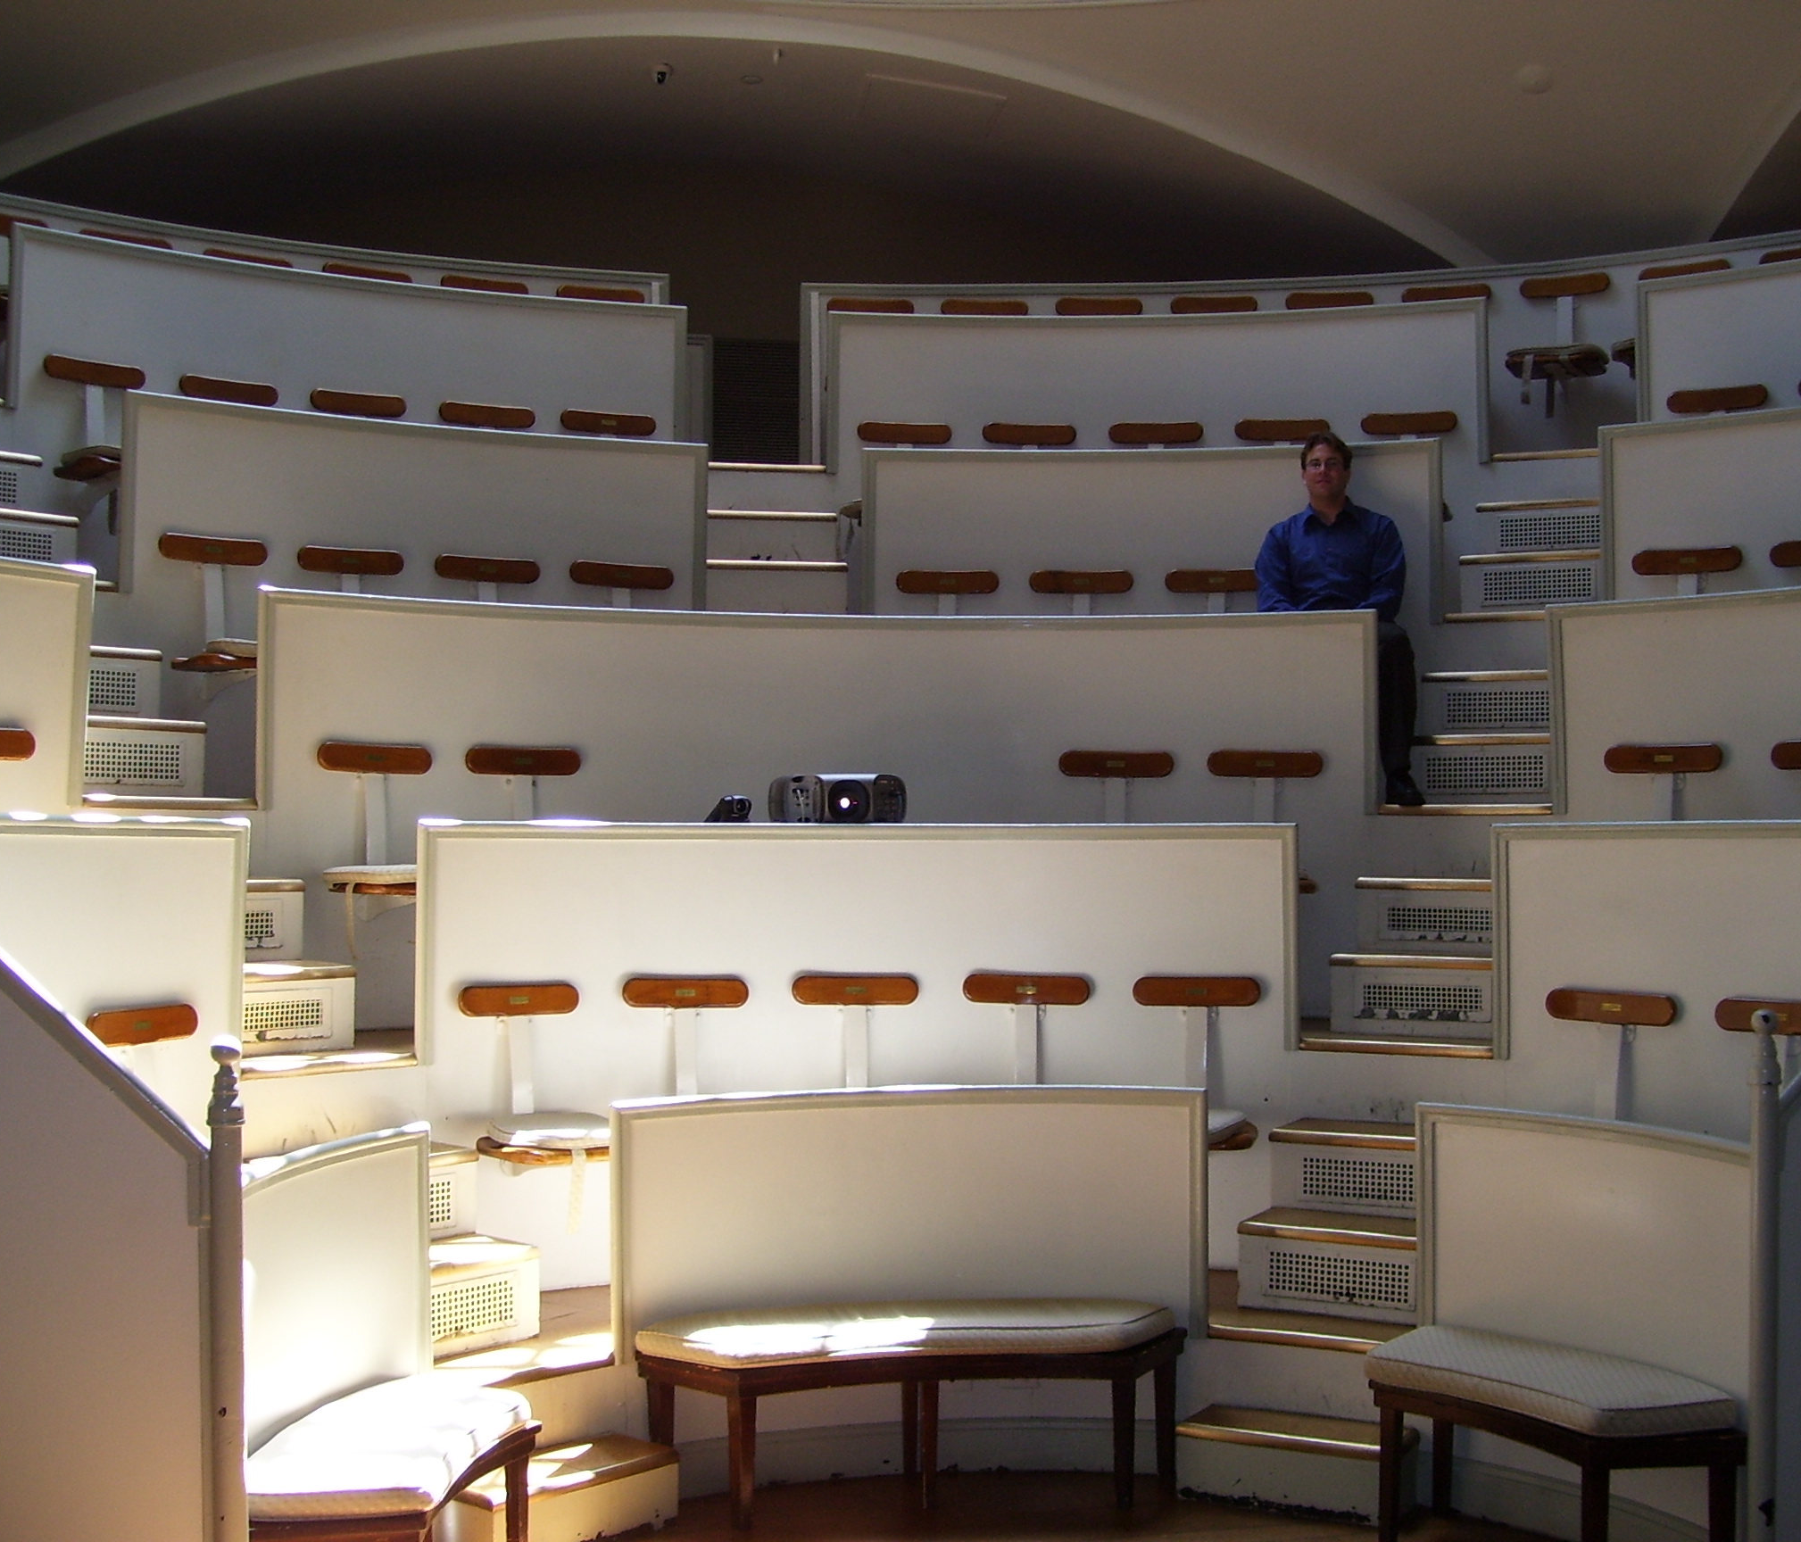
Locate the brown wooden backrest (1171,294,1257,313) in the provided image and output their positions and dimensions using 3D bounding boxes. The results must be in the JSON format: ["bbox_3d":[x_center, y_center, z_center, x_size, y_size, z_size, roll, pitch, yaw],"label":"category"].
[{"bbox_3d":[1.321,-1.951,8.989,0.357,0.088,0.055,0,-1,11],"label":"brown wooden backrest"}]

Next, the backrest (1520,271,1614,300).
[{"bbox_3d":[2.777,-2.026,8.927,0.380,0.093,0.042,-1,-2,28],"label":"backrest"}]

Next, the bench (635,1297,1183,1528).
[{"bbox_3d":[0.062,1.597,5.371,1.434,0.470,0.444,1,-2,-10],"label":"bench"}]

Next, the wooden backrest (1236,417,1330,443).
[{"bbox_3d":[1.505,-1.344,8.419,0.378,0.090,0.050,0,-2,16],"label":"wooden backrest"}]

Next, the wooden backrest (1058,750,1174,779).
[{"bbox_3d":[0.676,-0.021,6.656,0.352,0.085,0.038,0,-2,5],"label":"wooden backrest"}]

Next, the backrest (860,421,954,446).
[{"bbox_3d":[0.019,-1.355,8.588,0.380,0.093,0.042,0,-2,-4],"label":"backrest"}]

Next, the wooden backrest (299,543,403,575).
[{"bbox_3d":[-1.795,-0.690,6.987,0.357,0.088,0.055,1,-2,-33],"label":"wooden backrest"}]

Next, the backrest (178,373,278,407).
[{"bbox_3d":[-2.275,-1.289,7.242,0.352,0.085,0.038,2,-3,-36],"label":"backrest"}]

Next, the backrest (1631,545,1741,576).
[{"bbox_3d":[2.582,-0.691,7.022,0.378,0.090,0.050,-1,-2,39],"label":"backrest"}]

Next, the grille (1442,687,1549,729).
[{"bbox_3d":[1.913,-0.202,6.800,0.380,0.130,0.015,-1,-3,25],"label":"grille"}]

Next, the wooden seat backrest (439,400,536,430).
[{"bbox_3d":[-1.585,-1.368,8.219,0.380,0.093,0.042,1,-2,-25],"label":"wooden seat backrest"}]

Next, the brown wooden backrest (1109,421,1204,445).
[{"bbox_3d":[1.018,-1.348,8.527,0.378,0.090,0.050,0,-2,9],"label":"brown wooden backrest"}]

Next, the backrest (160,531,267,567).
[{"bbox_3d":[-2.157,-0.694,6.716,0.357,0.088,0.055,1,-2,-40],"label":"backrest"}]

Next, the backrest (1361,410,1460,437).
[{"bbox_3d":[1.907,-1.300,8.007,0.365,0.090,0.045,0,-10,22],"label":"backrest"}]

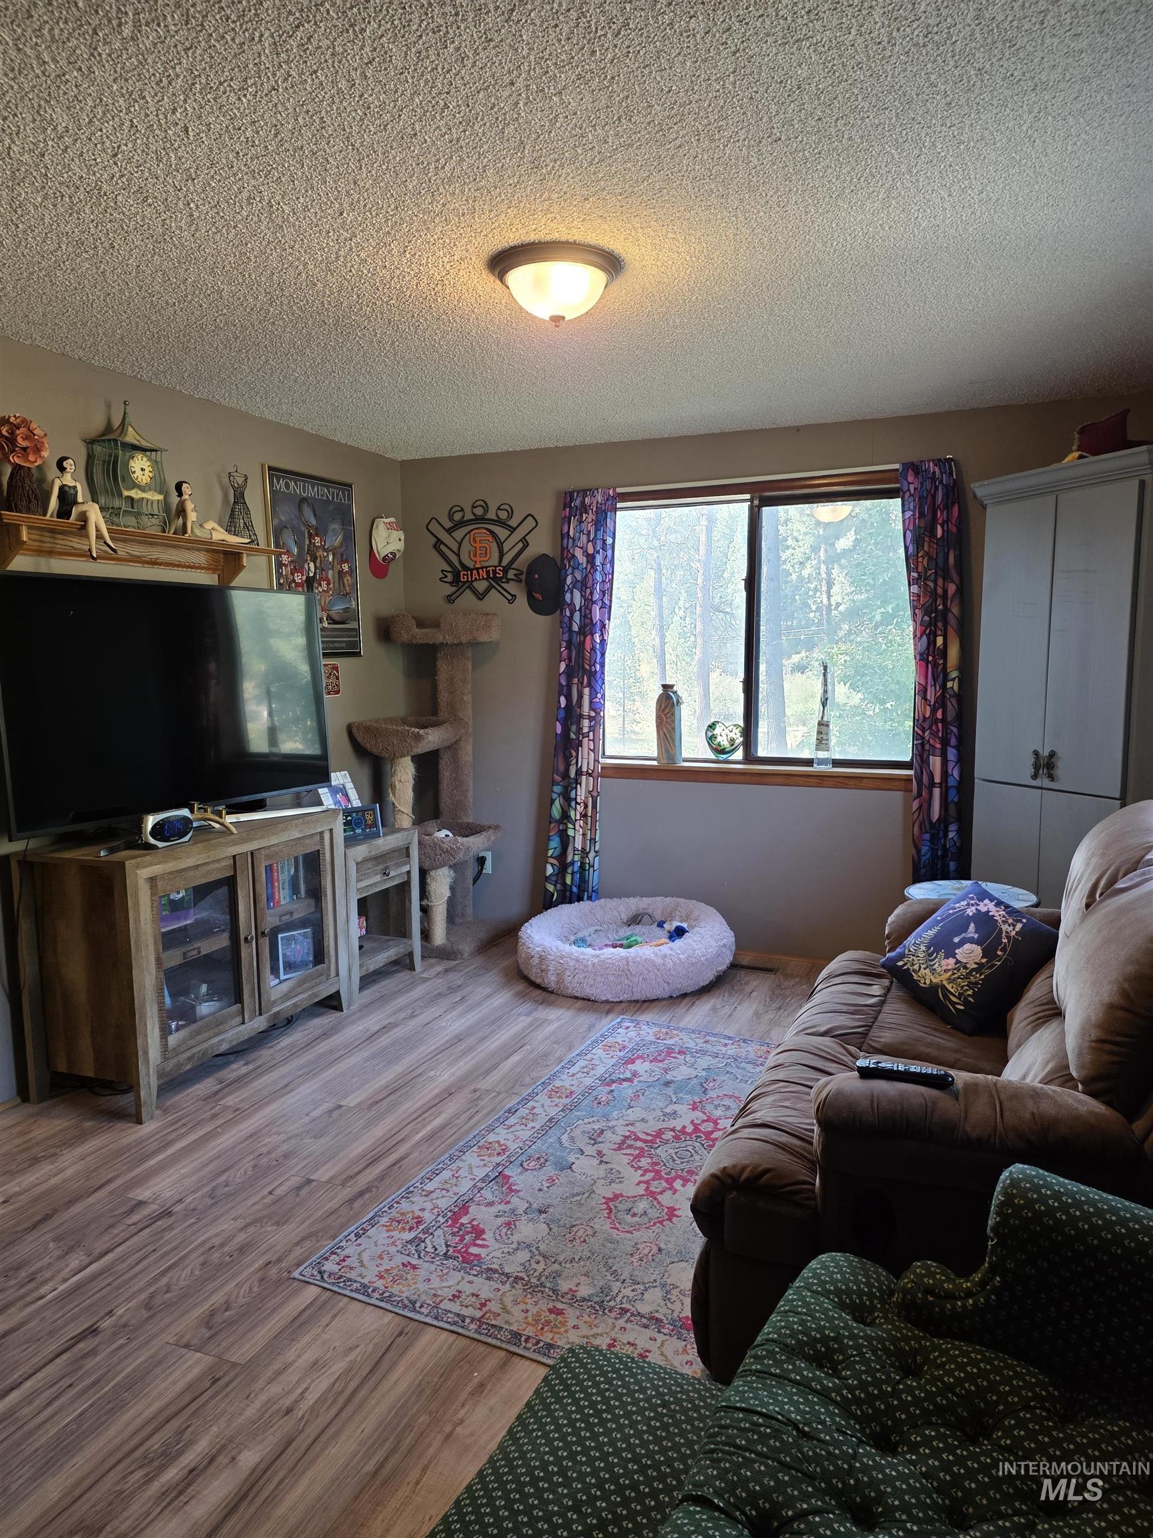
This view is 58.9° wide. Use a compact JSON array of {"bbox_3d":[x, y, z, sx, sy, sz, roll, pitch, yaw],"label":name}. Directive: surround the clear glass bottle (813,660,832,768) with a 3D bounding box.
[{"bbox_3d":[1.061,-0.232,4.383,0.080,0.461,0.080,2,7,23],"label":"clear glass bottle"}]

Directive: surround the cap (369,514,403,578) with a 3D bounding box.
[{"bbox_3d":[-0.914,-1.062,4.921,0.126,0.275,0.169,2,7,22],"label":"cap"}]

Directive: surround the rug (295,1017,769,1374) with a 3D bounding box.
[{"bbox_3d":[0.303,1.085,2.890,1.196,0.010,1.848,3,7,26],"label":"rug"}]

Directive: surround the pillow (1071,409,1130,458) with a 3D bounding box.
[{"bbox_3d":[1.768,-1.100,3.447,0.097,0.194,0.241,-3,7,-21],"label":"pillow"}]

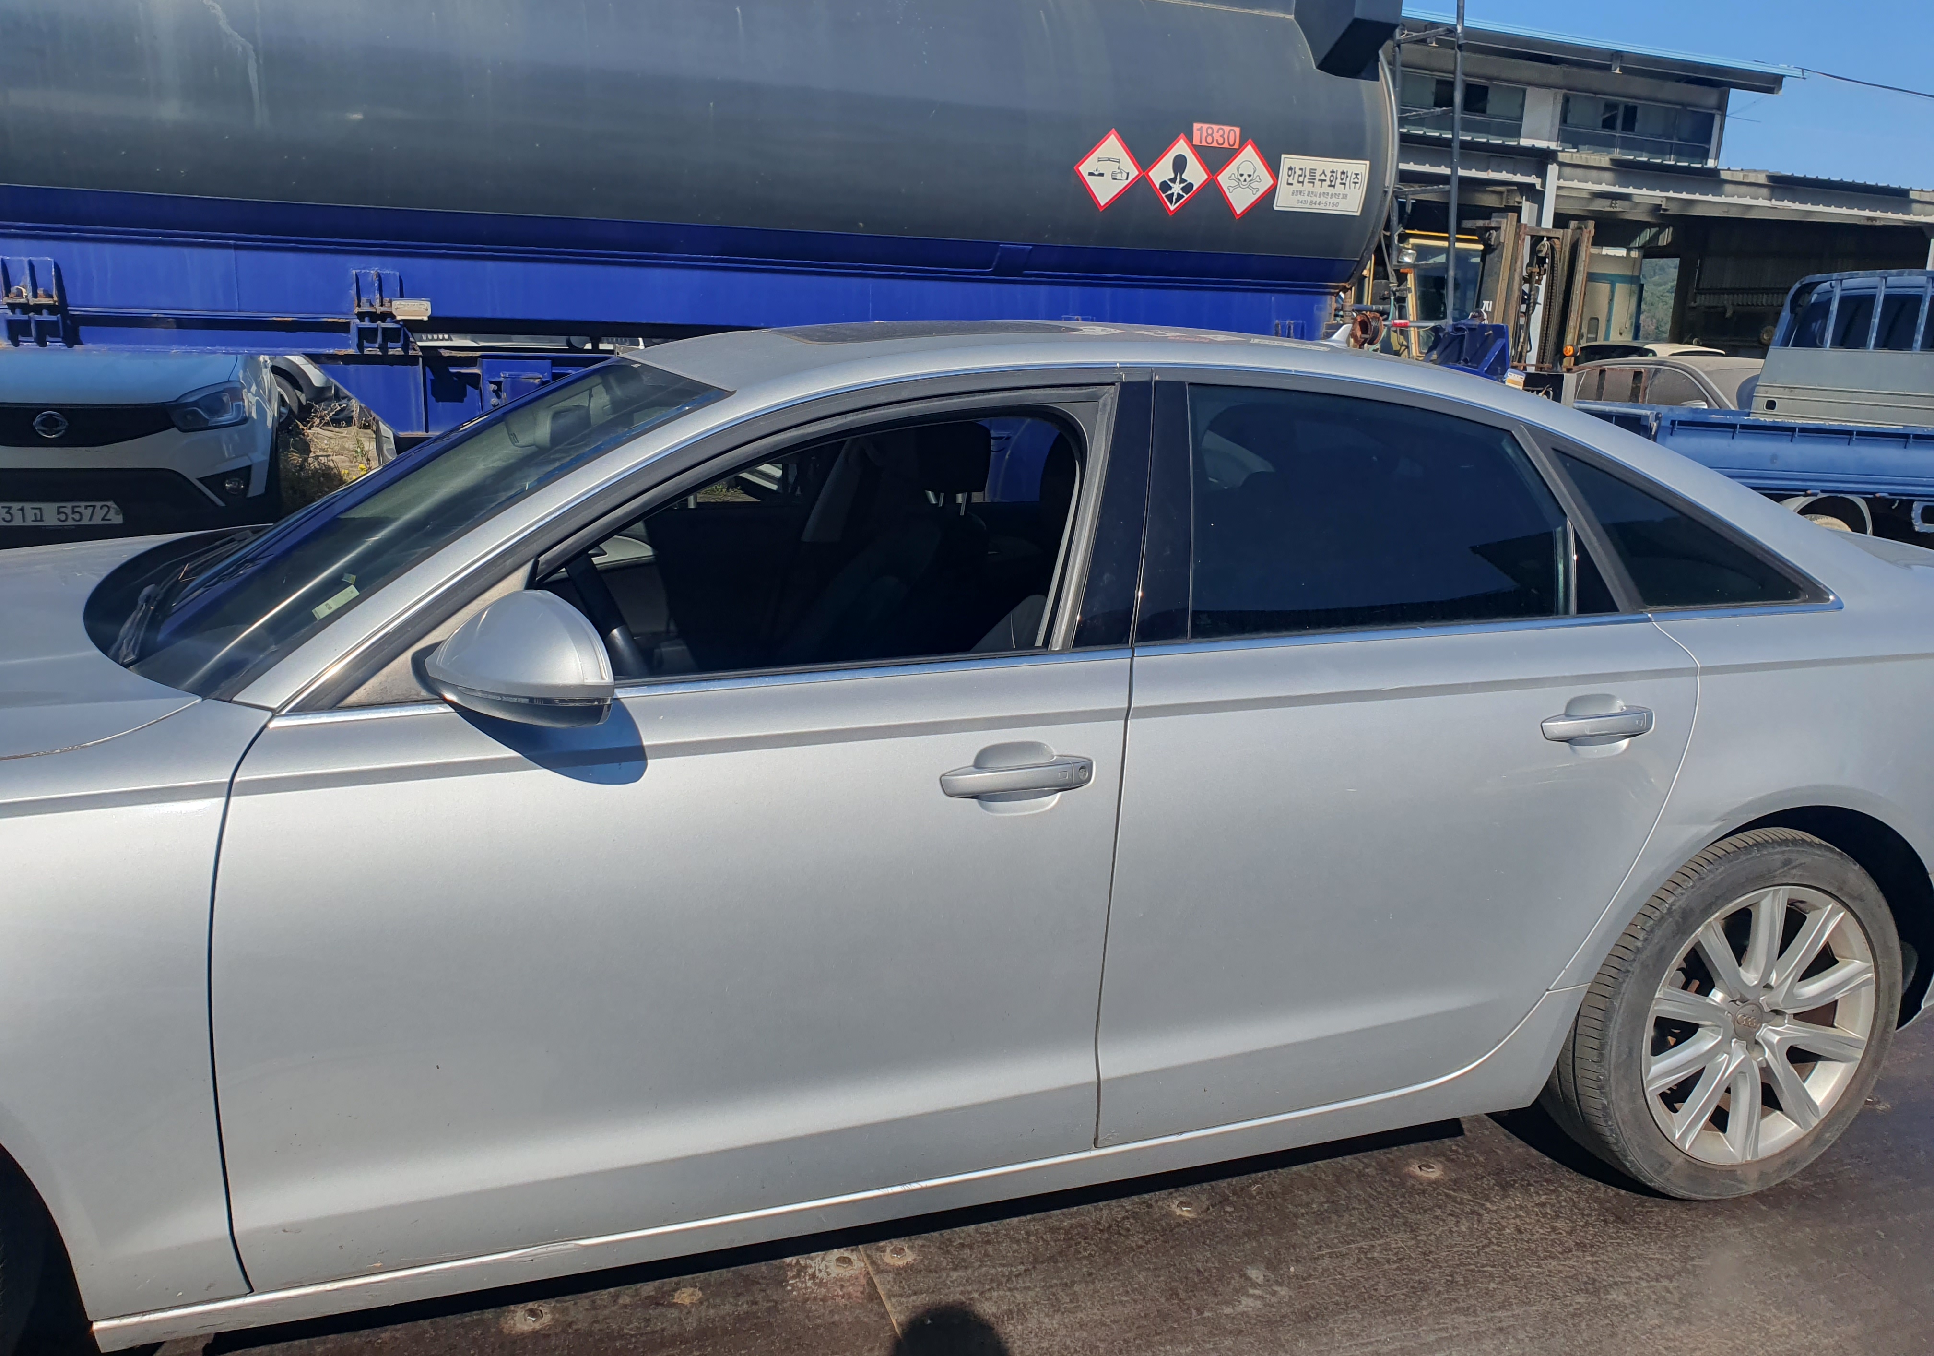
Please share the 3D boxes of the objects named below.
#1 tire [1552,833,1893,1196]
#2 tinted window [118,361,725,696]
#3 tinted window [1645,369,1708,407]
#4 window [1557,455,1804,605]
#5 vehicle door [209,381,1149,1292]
[{"bbox_3d":[1.324,0.575,2.584,0.670,0.670,0.248,-3,11,-18],"label":"tire"},{"bbox_3d":[-0.929,-0.289,2.514,0.950,0.130,1.450,-34,19,-10],"label":"tinted window"},{"bbox_3d":[6.635,-2.675,13.500,0.070,0.430,0.920,17,0,-29],"label":"tinted window"},{"bbox_3d":[1.230,-0.263,2.486,0.482,0.301,0.050,-3,-20,-25],"label":"window"},{"bbox_3d":[-0.297,0.154,1.973,1.270,1.125,0.320,-3,11,-18],"label":"vehicle door"}]

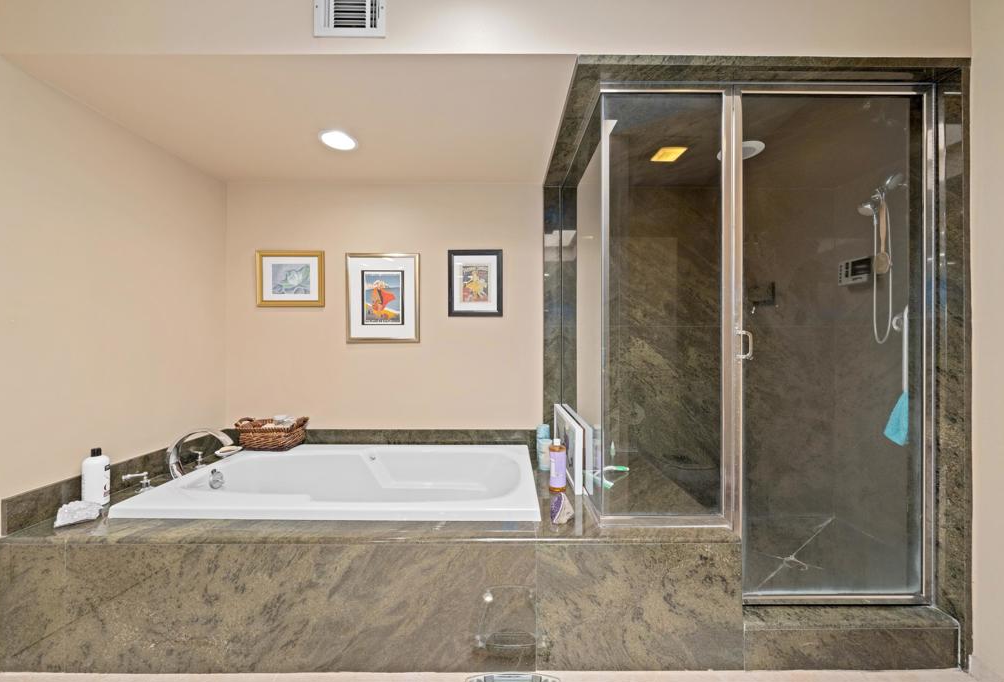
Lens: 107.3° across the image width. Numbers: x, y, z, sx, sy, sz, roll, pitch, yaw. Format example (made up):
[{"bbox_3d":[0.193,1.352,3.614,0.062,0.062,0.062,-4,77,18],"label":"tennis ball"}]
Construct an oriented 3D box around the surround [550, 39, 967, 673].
[{"bbox_3d":[0.954,0.080,1.825,1.378,2.148,1.063,0,0,0],"label":"surround"}]

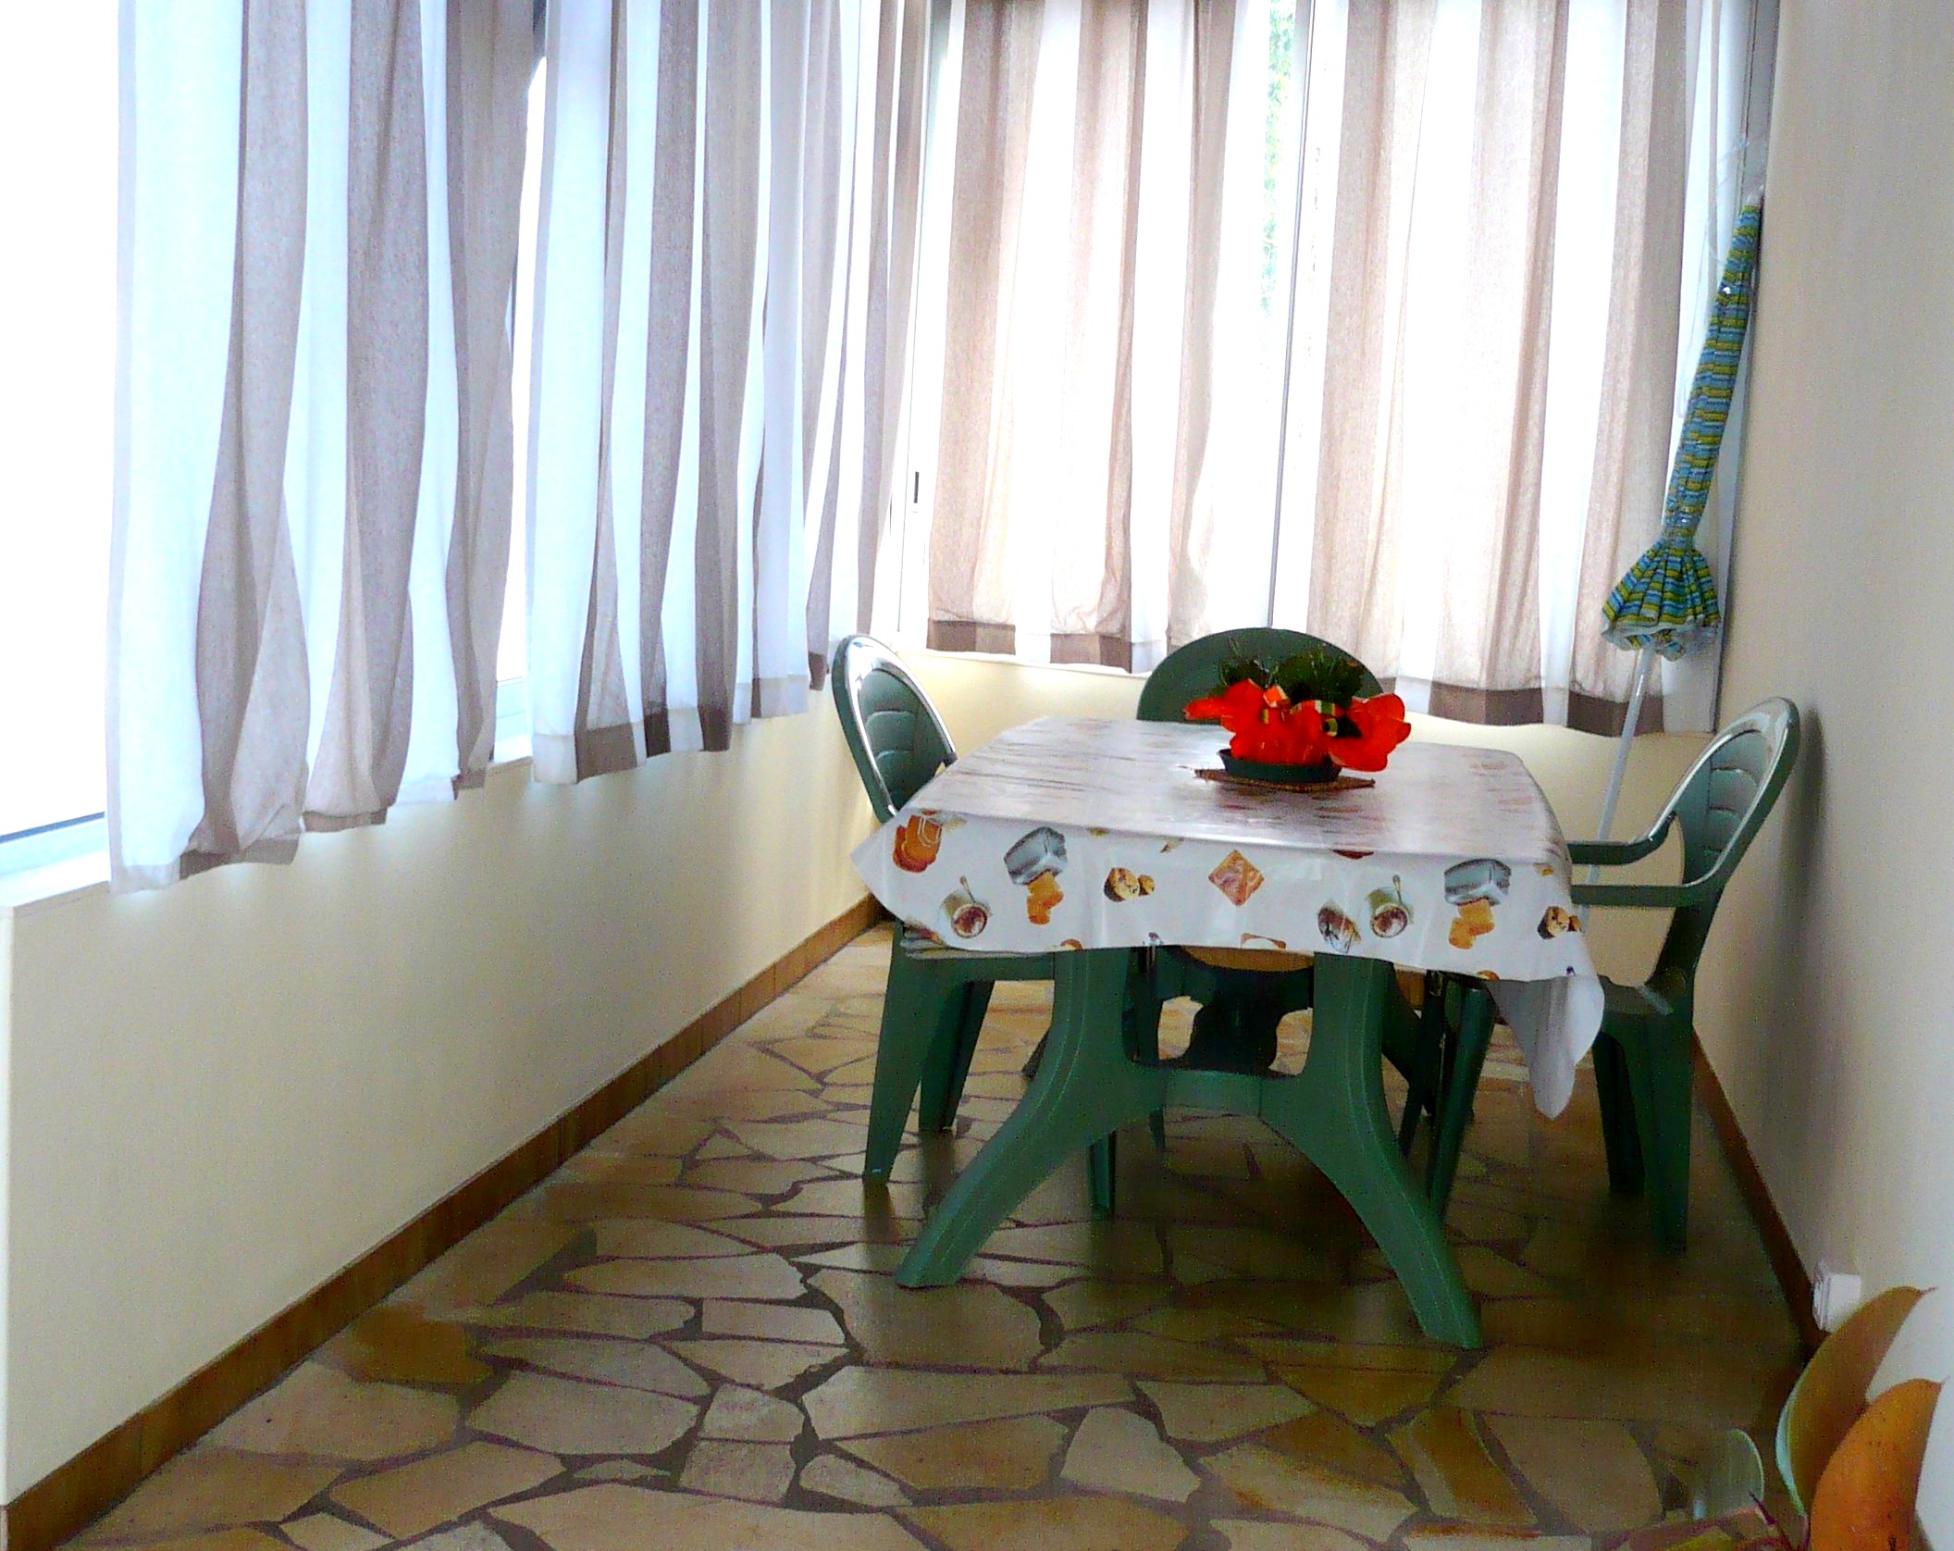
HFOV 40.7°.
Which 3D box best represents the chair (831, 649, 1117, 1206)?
[{"bbox_3d":[0.018,0.237,4.633,0.600,0.910,0.560,4,7,13],"label":"chair"}]

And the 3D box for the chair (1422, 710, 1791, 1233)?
[{"bbox_3d":[1.067,0.306,4.478,0.590,0.910,0.560,4,7,9],"label":"chair"}]

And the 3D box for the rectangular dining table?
[{"bbox_3d":[0.458,0.361,4.555,0.980,0.725,1.720,4,7,10],"label":"rectangular dining table"}]

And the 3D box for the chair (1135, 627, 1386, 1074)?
[{"bbox_3d":[0.543,0.168,5.448,0.560,0.910,0.600,4,7,10],"label":"chair"}]

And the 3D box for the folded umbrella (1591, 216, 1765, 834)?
[{"bbox_3d":[1.415,-0.274,5.556,0.260,1.873,0.260,13,11,9],"label":"folded umbrella"}]

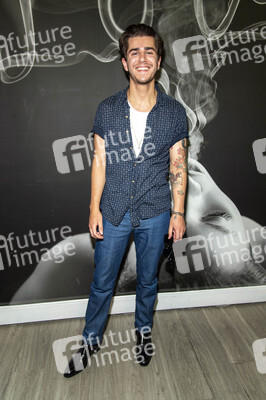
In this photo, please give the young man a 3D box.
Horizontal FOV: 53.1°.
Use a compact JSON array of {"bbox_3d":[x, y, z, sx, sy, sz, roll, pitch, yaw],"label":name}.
[{"bbox_3d":[-0.031,0.130,1.371,0.610,1.790,0.360,1,19,2],"label":"young man"}]

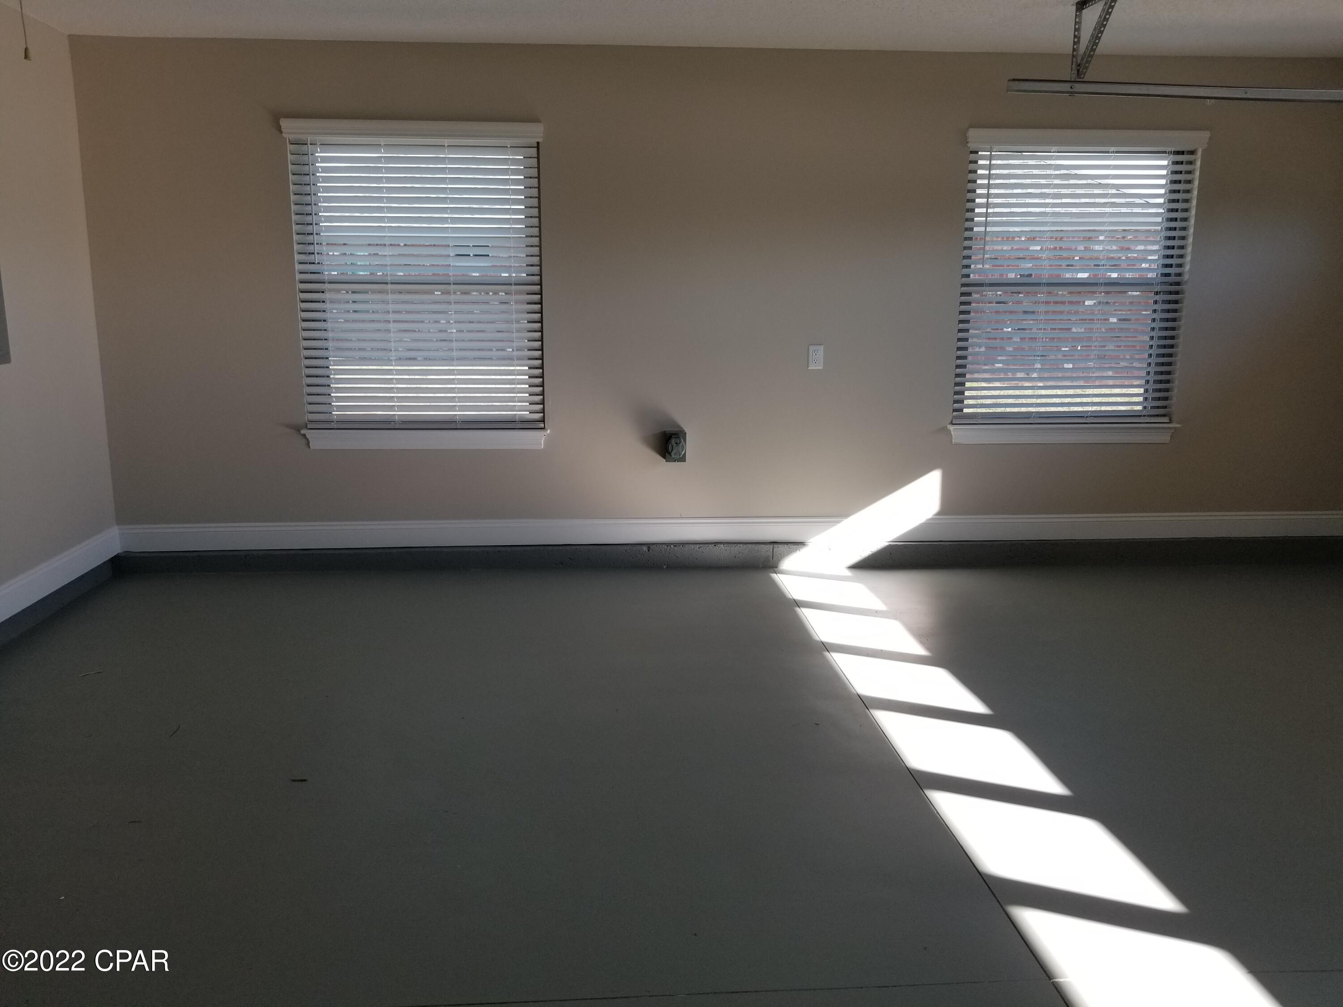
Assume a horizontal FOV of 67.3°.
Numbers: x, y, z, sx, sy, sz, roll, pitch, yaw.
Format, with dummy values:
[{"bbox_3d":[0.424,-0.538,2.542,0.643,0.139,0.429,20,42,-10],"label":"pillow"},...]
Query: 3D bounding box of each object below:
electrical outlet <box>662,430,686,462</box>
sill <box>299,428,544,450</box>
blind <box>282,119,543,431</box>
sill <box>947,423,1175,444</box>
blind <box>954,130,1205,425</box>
[{"bbox_3d":[0.020,-0.282,4.979,0.102,0.149,0.085,-1,11,-4],"label":"electrical outlet"},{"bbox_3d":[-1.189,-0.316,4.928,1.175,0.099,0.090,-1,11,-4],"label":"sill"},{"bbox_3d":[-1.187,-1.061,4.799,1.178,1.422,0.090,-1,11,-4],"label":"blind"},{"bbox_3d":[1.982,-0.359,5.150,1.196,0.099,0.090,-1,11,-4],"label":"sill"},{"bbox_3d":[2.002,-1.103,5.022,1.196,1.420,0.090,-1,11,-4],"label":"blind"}]

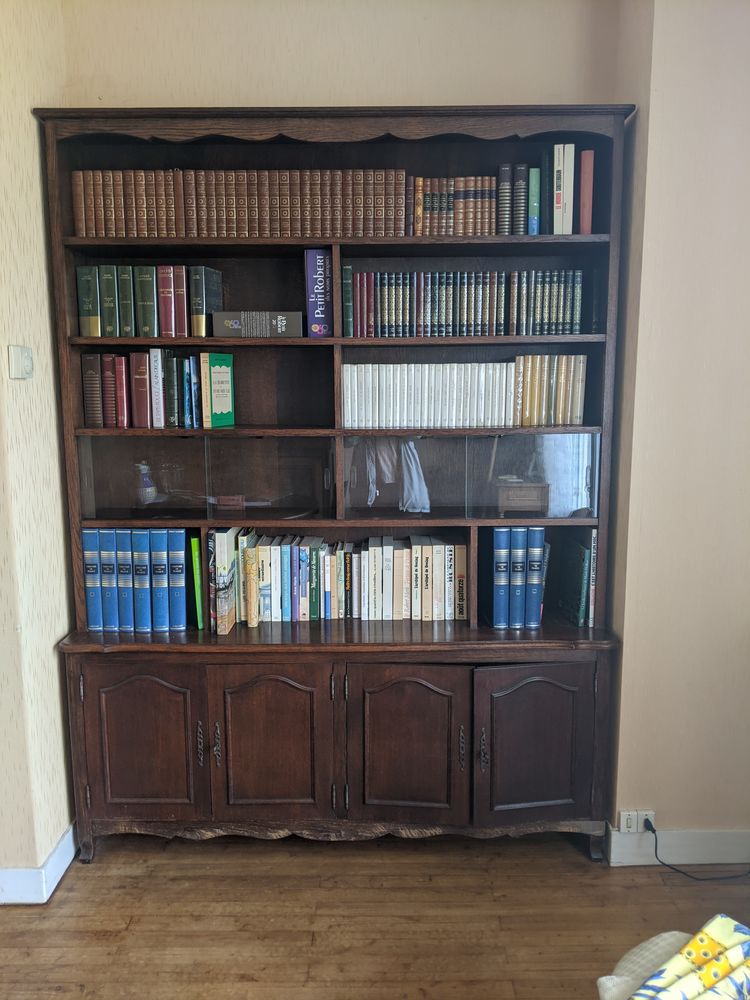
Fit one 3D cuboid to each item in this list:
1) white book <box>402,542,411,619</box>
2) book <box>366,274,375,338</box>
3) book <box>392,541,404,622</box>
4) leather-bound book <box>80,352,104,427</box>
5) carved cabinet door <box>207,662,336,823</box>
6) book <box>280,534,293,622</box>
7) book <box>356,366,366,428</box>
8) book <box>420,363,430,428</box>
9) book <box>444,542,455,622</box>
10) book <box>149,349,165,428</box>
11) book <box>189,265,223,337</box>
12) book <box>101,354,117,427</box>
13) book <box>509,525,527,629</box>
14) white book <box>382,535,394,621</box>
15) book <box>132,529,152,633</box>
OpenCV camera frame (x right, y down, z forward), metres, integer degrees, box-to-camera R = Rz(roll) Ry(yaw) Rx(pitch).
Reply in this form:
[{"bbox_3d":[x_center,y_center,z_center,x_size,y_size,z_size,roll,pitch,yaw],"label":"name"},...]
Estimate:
[{"bbox_3d":[0.097,0.241,2.389,0.022,0.212,0.135,0,8,0],"label":"white book"},{"bbox_3d":[-0.011,-0.522,2.115,0.020,0.167,0.115,0,9,0],"label":"book"},{"bbox_3d":[0.074,0.256,2.496,0.029,0.225,0.131,0,9,0],"label":"book"},{"bbox_3d":[-0.749,-0.297,2.132,0.053,0.193,0.130,0,9,0],"label":"leather-bound book"},{"bbox_3d":[-0.273,0.650,2.088,0.337,0.447,0.030,0,9,0],"label":"carved cabinet door"},{"bbox_3d":[-0.260,0.236,2.367,0.027,0.231,0.145,0,8,0],"label":"book"},{"bbox_3d":[-0.037,-0.286,2.162,0.019,0.171,0.112,0,8,0],"label":"book"},{"bbox_3d":[0.136,-0.289,2.161,0.022,0.171,0.115,0,9,0],"label":"book"},{"bbox_3d":[0.210,0.222,2.255,0.025,0.217,0.140,0,9,0],"label":"book"},{"bbox_3d":[-0.574,-0.302,2.128,0.029,0.207,0.140,0,9,0],"label":"book"},{"bbox_3d":[-0.466,-0.546,2.179,0.038,0.187,0.130,1,9,11],"label":"book"},{"bbox_3d":[-0.767,-0.323,2.317,0.036,0.209,0.135,0,9,0],"label":"book"},{"bbox_3d":[0.388,0.199,2.218,0.041,0.284,0.205,0,9,0],"label":"book"},{"bbox_3d":[0.041,0.249,2.506,0.030,0.237,0.160,0,9,0],"label":"white book"},{"bbox_3d":[-0.628,0.205,2.208,0.043,0.286,0.205,0,9,0],"label":"book"}]

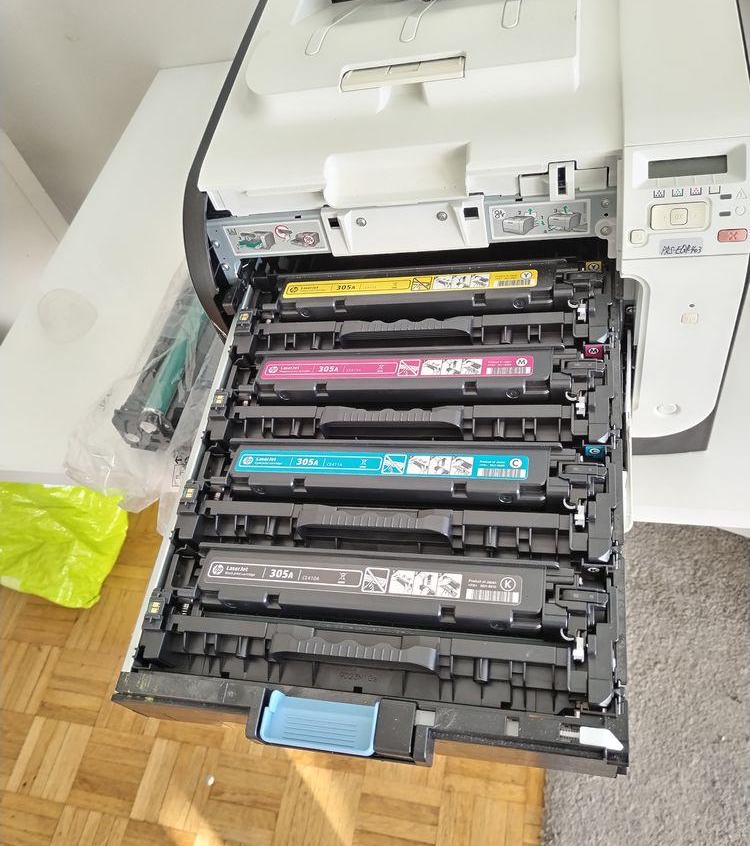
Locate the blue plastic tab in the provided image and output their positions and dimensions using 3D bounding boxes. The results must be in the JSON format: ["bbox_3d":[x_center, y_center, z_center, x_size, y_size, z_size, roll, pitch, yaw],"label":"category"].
[{"bbox_3d":[-0.030,0.177,0.445,0.068,0.018,0.030,0,58,16],"label":"blue plastic tab"}]

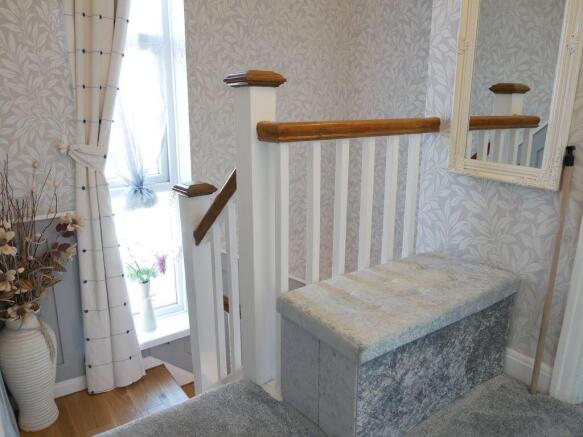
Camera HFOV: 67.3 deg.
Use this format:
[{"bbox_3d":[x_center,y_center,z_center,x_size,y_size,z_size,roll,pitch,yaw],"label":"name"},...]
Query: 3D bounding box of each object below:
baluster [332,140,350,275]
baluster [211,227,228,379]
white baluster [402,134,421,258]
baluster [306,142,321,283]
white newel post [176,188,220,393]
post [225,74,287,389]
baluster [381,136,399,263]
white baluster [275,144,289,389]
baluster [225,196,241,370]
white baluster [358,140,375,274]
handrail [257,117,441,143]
[{"bbox_3d":[0.177,0.145,1.597,0.031,0.860,0.031,-10,17,-35],"label":"baluster"},{"bbox_3d":[-0.298,0.352,1.815,0.031,0.712,0.031,-10,17,-35],"label":"baluster"},{"bbox_3d":[0.486,0.088,1.821,0.031,0.860,0.031,-10,17,-35],"label":"white baluster"},{"bbox_3d":[0.074,0.163,1.523,0.031,0.860,0.031,-10,17,-35],"label":"baluster"},{"bbox_3d":[-0.406,0.347,1.979,0.137,1.022,0.137,-10,17,-35],"label":"white newel post"},{"bbox_3d":[-0.115,0.062,1.489,0.141,1.064,0.141,-10,17,-35],"label":"post"},{"bbox_3d":[0.383,0.107,1.746,0.031,0.860,0.031,-10,17,-35],"label":"baluster"},{"bbox_3d":[-0.029,0.182,1.448,0.031,0.860,0.031,-10,17,-35],"label":"white baluster"},{"bbox_3d":[-0.222,0.256,1.685,0.031,0.703,0.031,-10,17,-35],"label":"baluster"},{"bbox_3d":[0.280,0.126,1.672,0.031,0.860,0.031,-10,17,-35],"label":"white baluster"},{"bbox_3d":[0.243,-0.315,1.536,0.782,0.060,0.117,-10,17,-35],"label":"handrail"}]

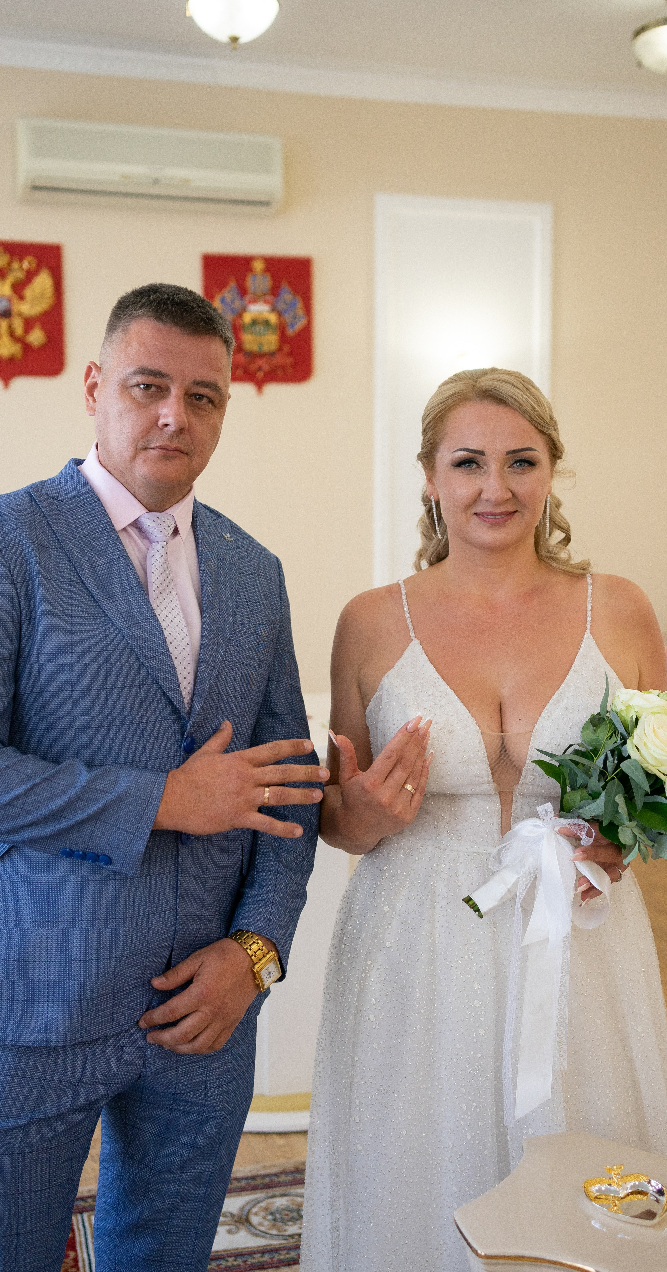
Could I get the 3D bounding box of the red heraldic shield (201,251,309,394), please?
[{"bbox_3d":[-0.306,-1.271,5.060,0.450,0.538,0.040,-2,7,-15],"label":"red heraldic shield"}]

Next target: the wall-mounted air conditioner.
[{"bbox_3d":[-0.710,-1.819,4.804,1.004,0.270,0.200,-2,7,-15],"label":"wall-mounted air conditioner"}]

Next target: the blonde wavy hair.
[{"bbox_3d":[0.219,-0.210,1.600,0.225,0.260,0.240,1,7,7],"label":"blonde wavy hair"}]

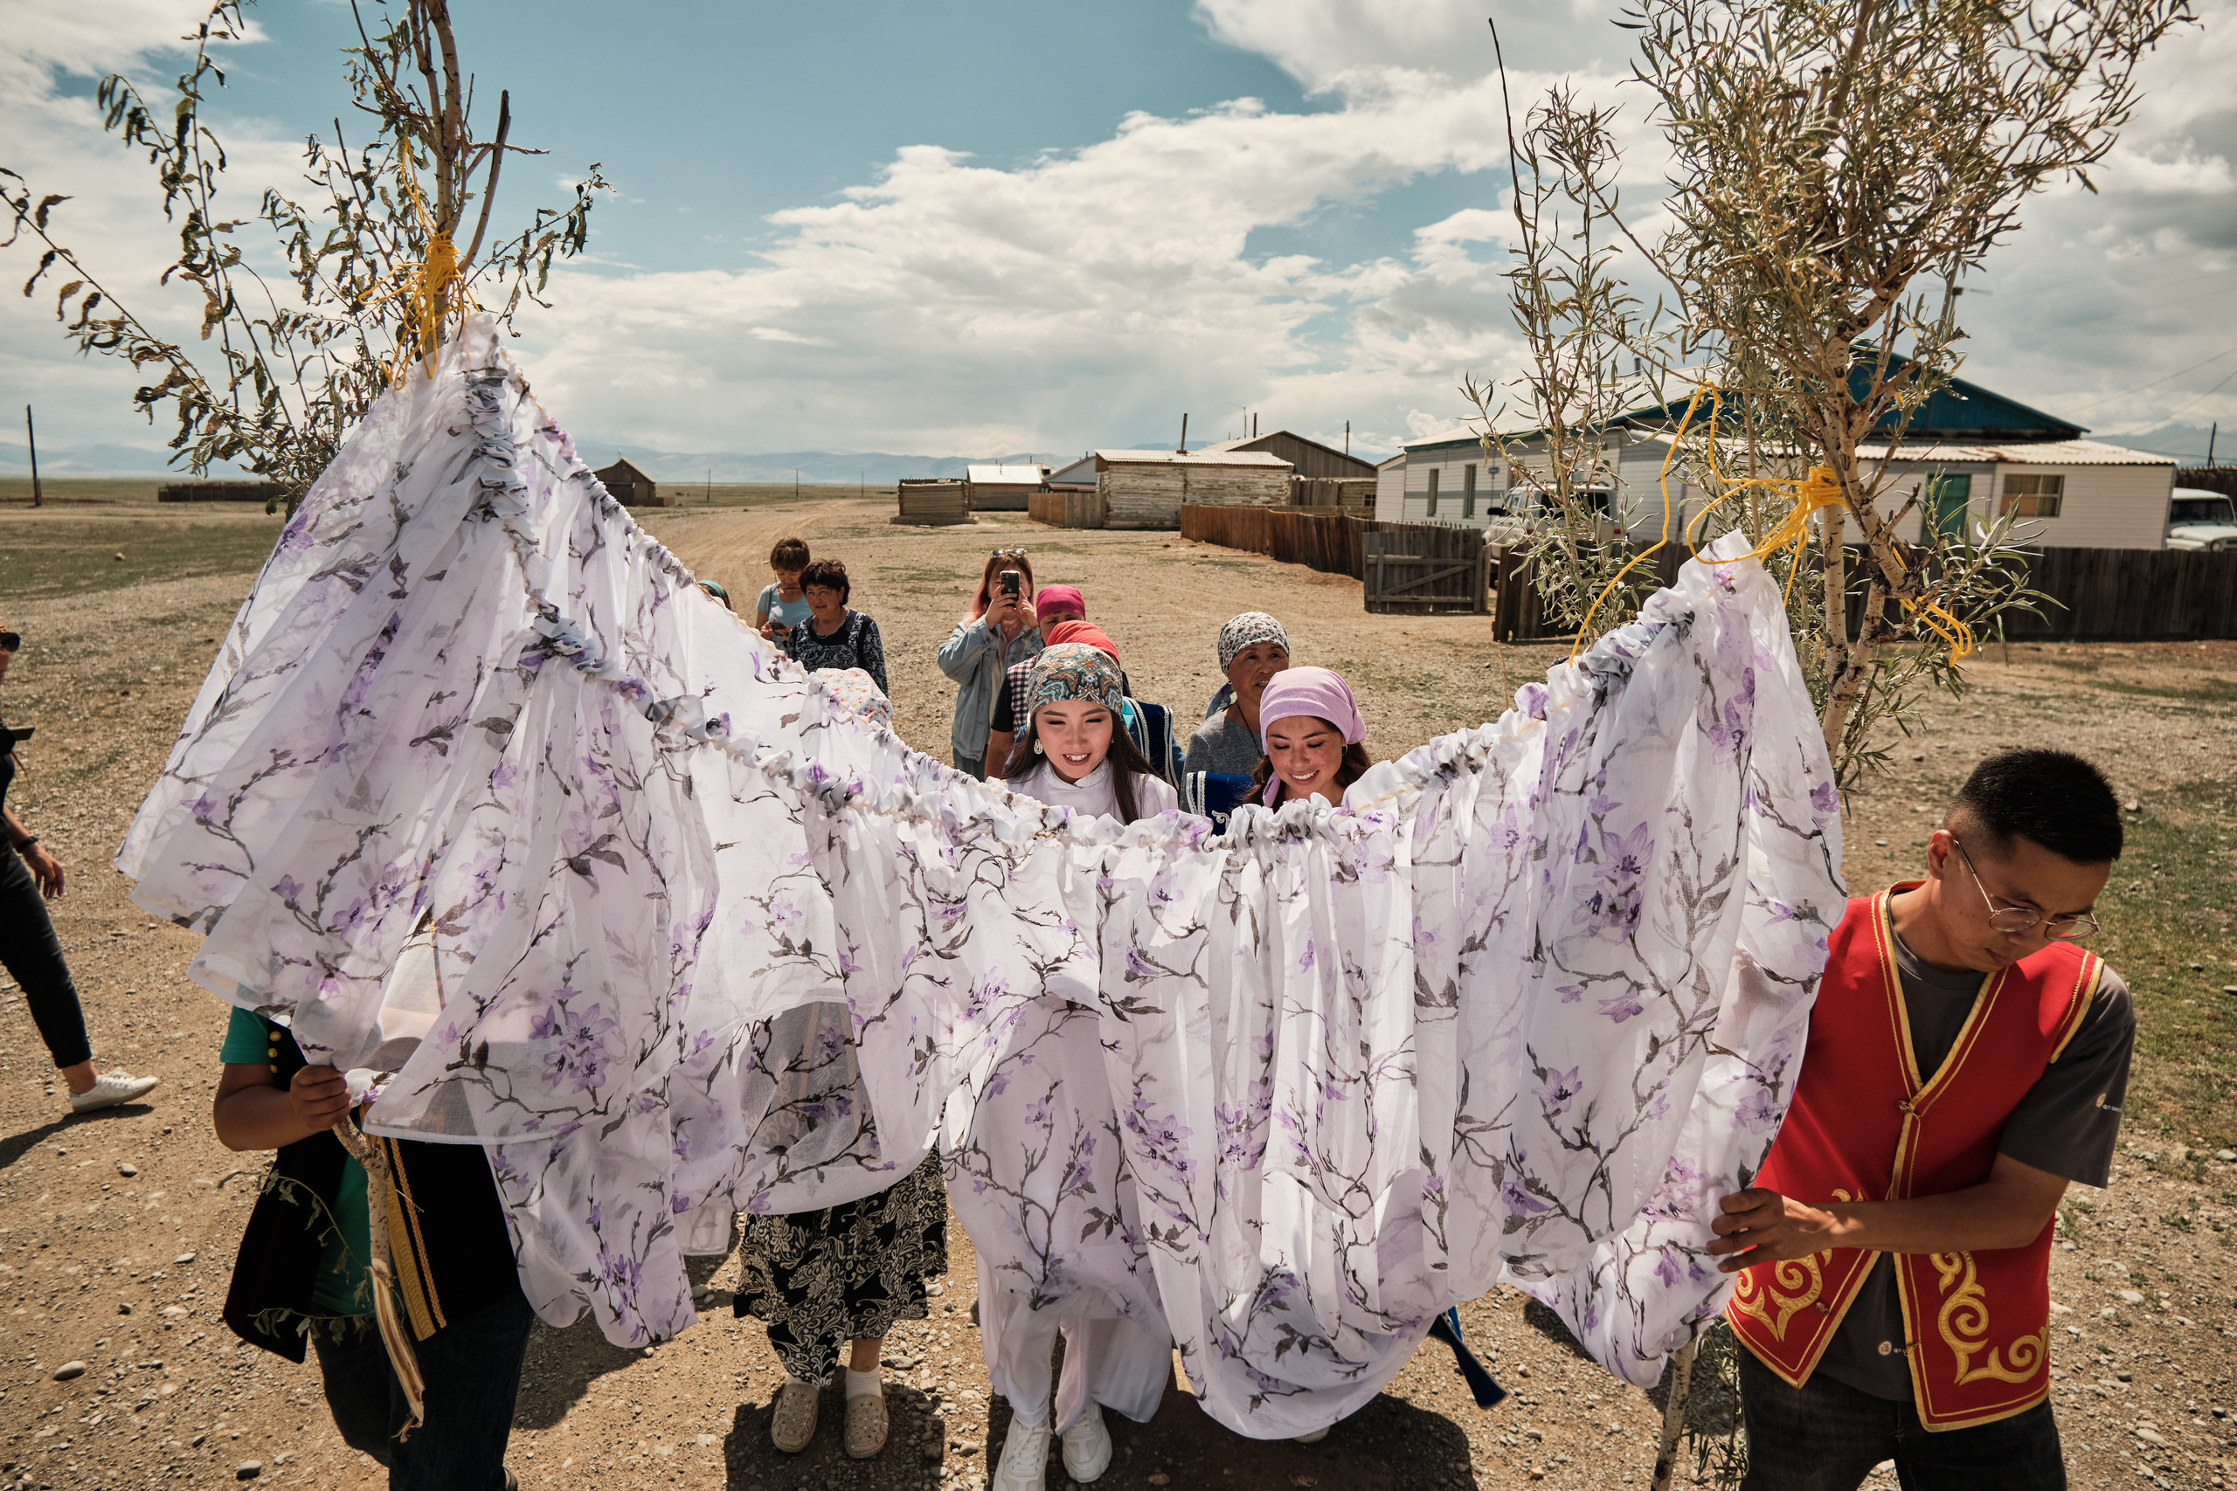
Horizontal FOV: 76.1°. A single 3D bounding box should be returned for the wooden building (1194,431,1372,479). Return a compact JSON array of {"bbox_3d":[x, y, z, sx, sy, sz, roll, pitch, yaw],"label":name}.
[{"bbox_3d":[7.705,-14.725,78.559,9.751,5.200,10.000,-1,10,-9],"label":"wooden building"}]

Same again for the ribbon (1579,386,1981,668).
[{"bbox_3d":[0.811,-0.279,1.780,0.440,0.320,0.220,5,11,24],"label":"ribbon"}]

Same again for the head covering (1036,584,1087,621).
[{"bbox_3d":[-0.206,-0.495,5.100,0.170,0.180,0.210,0,10,-2],"label":"head covering"}]

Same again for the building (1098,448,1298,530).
[{"bbox_3d":[3.667,-12.690,71.114,9.352,3.750,4.300,-1,10,-8],"label":"building"}]

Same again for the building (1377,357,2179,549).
[{"bbox_3d":[13.832,-6.548,33.978,9.700,4.900,18.500,0,10,-5],"label":"building"}]

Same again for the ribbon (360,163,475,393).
[{"bbox_3d":[-0.945,-0.630,1.920,0.140,0.270,0.120,-4,11,-25],"label":"ribbon"}]

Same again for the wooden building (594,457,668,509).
[{"bbox_3d":[-43.237,-23.006,124.624,6.260,4.200,6.300,-2,11,-15],"label":"wooden building"}]

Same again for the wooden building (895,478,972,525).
[{"bbox_3d":[-10.027,-13.256,77.314,4.063,2.400,3.500,-1,10,-7],"label":"wooden building"}]

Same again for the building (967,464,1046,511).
[{"bbox_3d":[-9.904,-22.244,123.086,5.773,3.900,4.800,-1,10,-9],"label":"building"}]

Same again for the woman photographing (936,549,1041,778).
[{"bbox_3d":[-0.560,-0.002,6.198,0.470,1.650,0.450,-1,10,-11],"label":"woman photographing"}]

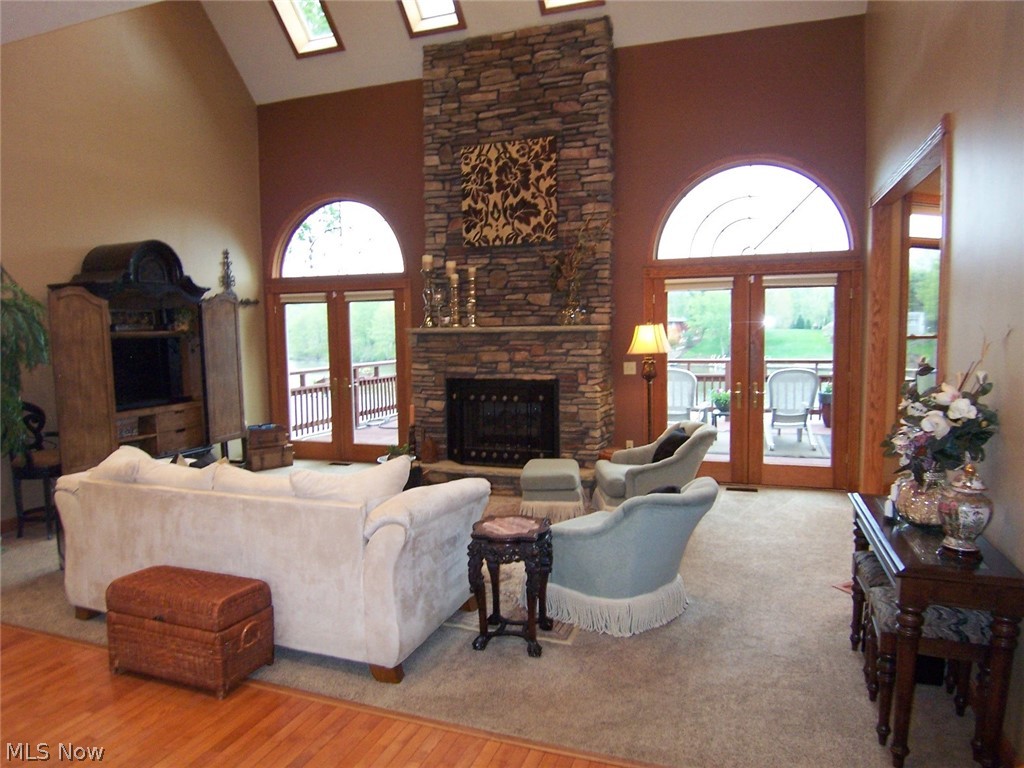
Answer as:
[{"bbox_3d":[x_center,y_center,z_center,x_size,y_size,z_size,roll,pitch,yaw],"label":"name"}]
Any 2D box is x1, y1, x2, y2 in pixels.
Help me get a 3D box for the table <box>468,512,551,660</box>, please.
[{"bbox_3d":[0.004,1.000,3.419,0.350,0.585,0.350,0,5,15],"label":"table"}]

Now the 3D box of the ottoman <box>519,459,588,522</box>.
[{"bbox_3d":[0.338,0.894,5.593,0.480,0.430,0.460,0,5,5],"label":"ottoman"}]

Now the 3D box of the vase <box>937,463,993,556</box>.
[{"bbox_3d":[1.570,0.435,2.360,0.194,0.317,0.194,1,4,20],"label":"vase"}]

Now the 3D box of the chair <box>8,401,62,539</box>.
[{"bbox_3d":[-3.781,0.660,5.376,0.470,1.060,0.440,1,5,19],"label":"chair"}]

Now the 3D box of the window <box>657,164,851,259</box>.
[{"bbox_3d":[2.283,-1.666,6.536,1.759,0.854,0.100,1,4,20],"label":"window"}]

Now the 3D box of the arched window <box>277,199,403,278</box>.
[{"bbox_3d":[-2.048,-1.733,8.111,1.732,0.871,0.100,1,4,20],"label":"arched window"}]

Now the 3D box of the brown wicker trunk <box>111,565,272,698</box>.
[{"bbox_3d":[-1.493,1.117,3.163,0.665,0.440,0.330,1,5,21],"label":"brown wicker trunk"}]

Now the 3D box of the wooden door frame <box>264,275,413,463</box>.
[{"bbox_3d":[-2.074,-0.122,8.239,1.893,2.116,0.100,1,4,20],"label":"wooden door frame"}]

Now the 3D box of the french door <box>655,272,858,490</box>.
[{"bbox_3d":[2.309,-0.040,6.647,1.784,2.057,0.100,1,5,19],"label":"french door"}]

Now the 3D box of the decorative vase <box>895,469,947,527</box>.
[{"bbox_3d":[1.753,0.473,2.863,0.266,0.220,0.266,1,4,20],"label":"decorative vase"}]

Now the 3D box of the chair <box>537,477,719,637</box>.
[{"bbox_3d":[0.629,0.832,3.764,0.879,0.766,0.726,3,6,45],"label":"chair"}]

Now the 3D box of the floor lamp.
[{"bbox_3d":[1.323,0.208,6.598,0.405,1.600,0.405,1,5,19],"label":"floor lamp"}]

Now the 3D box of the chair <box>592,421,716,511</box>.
[{"bbox_3d":[1.191,0.686,5.776,0.879,0.766,0.726,-1,4,-8],"label":"chair"}]

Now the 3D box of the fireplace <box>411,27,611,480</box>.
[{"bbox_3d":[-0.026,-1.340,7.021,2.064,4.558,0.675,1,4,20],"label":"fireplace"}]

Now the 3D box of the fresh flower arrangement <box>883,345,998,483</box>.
[{"bbox_3d":[1.729,0.112,2.764,0.370,0.550,0.400,1,5,19],"label":"fresh flower arrangement"}]

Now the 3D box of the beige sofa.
[{"bbox_3d":[-1.323,0.817,3.780,2.269,0.932,0.932,1,5,22],"label":"beige sofa"}]

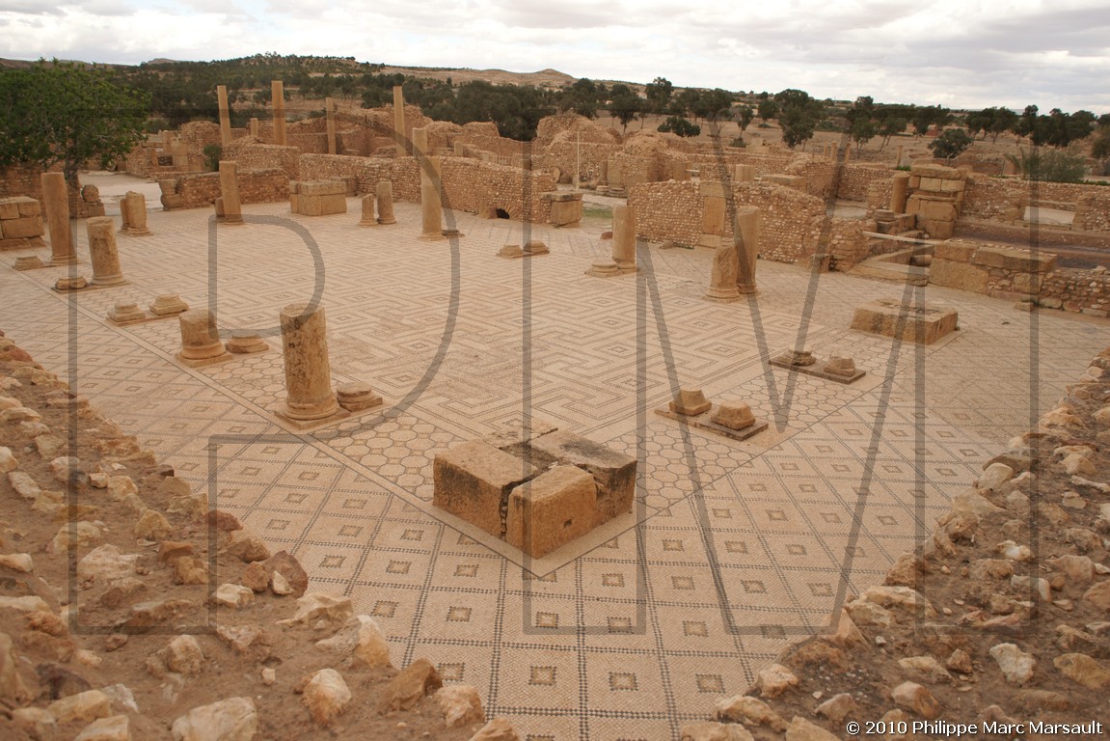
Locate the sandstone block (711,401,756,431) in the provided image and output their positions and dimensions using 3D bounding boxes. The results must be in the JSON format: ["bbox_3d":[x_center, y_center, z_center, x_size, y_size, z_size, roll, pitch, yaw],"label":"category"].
[{"bbox_3d":[1.967,0.463,8.126,0.390,0.190,0.360,18,26,41],"label":"sandstone block"}]

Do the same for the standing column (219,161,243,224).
[{"bbox_3d":[-10.260,-5.620,23.331,0.640,1.825,0.640,18,24,39],"label":"standing column"}]

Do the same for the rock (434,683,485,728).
[{"bbox_3d":[-0.275,0.965,2.134,0.146,0.102,0.115,-3,19,-9],"label":"rock"}]

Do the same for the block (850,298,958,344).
[{"bbox_3d":[5.891,-0.862,12.497,1.280,0.345,1.280,18,25,41],"label":"block"}]

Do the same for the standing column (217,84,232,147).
[{"bbox_3d":[-19.412,-14.338,43.710,0.560,4.500,0.560,18,24,39],"label":"standing column"}]

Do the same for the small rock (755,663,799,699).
[{"bbox_3d":[0.672,0.940,2.245,0.130,0.079,0.098,7,20,19],"label":"small rock"}]

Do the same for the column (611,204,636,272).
[{"bbox_3d":[1.588,-2.985,16.728,0.600,1.420,0.600,1,19,0],"label":"column"}]

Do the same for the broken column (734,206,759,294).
[{"bbox_3d":[3.815,-2.380,14.719,0.550,1.680,0.550,18,25,41],"label":"broken column"}]

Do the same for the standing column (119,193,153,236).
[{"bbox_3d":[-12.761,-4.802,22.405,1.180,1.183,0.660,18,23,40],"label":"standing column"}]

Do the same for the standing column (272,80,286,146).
[{"bbox_3d":[-12.220,-10.510,33.110,0.560,4.500,0.560,18,24,39],"label":"standing column"}]

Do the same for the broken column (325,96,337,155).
[{"bbox_3d":[-14.648,-15.693,48.647,0.520,4.100,0.520,18,24,39],"label":"broken column"}]

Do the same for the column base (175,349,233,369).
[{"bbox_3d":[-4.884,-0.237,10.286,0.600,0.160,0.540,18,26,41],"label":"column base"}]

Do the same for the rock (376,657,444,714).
[{"bbox_3d":[-0.429,0.932,2.196,0.199,0.130,0.157,-4,20,-13],"label":"rock"}]

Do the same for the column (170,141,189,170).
[{"bbox_3d":[-19.513,-11.287,38.500,0.700,1.500,0.750,18,23,40],"label":"column"}]

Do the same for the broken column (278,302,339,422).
[{"bbox_3d":[-2.788,-0.128,8.312,0.570,1.170,0.570,18,25,41],"label":"broken column"}]

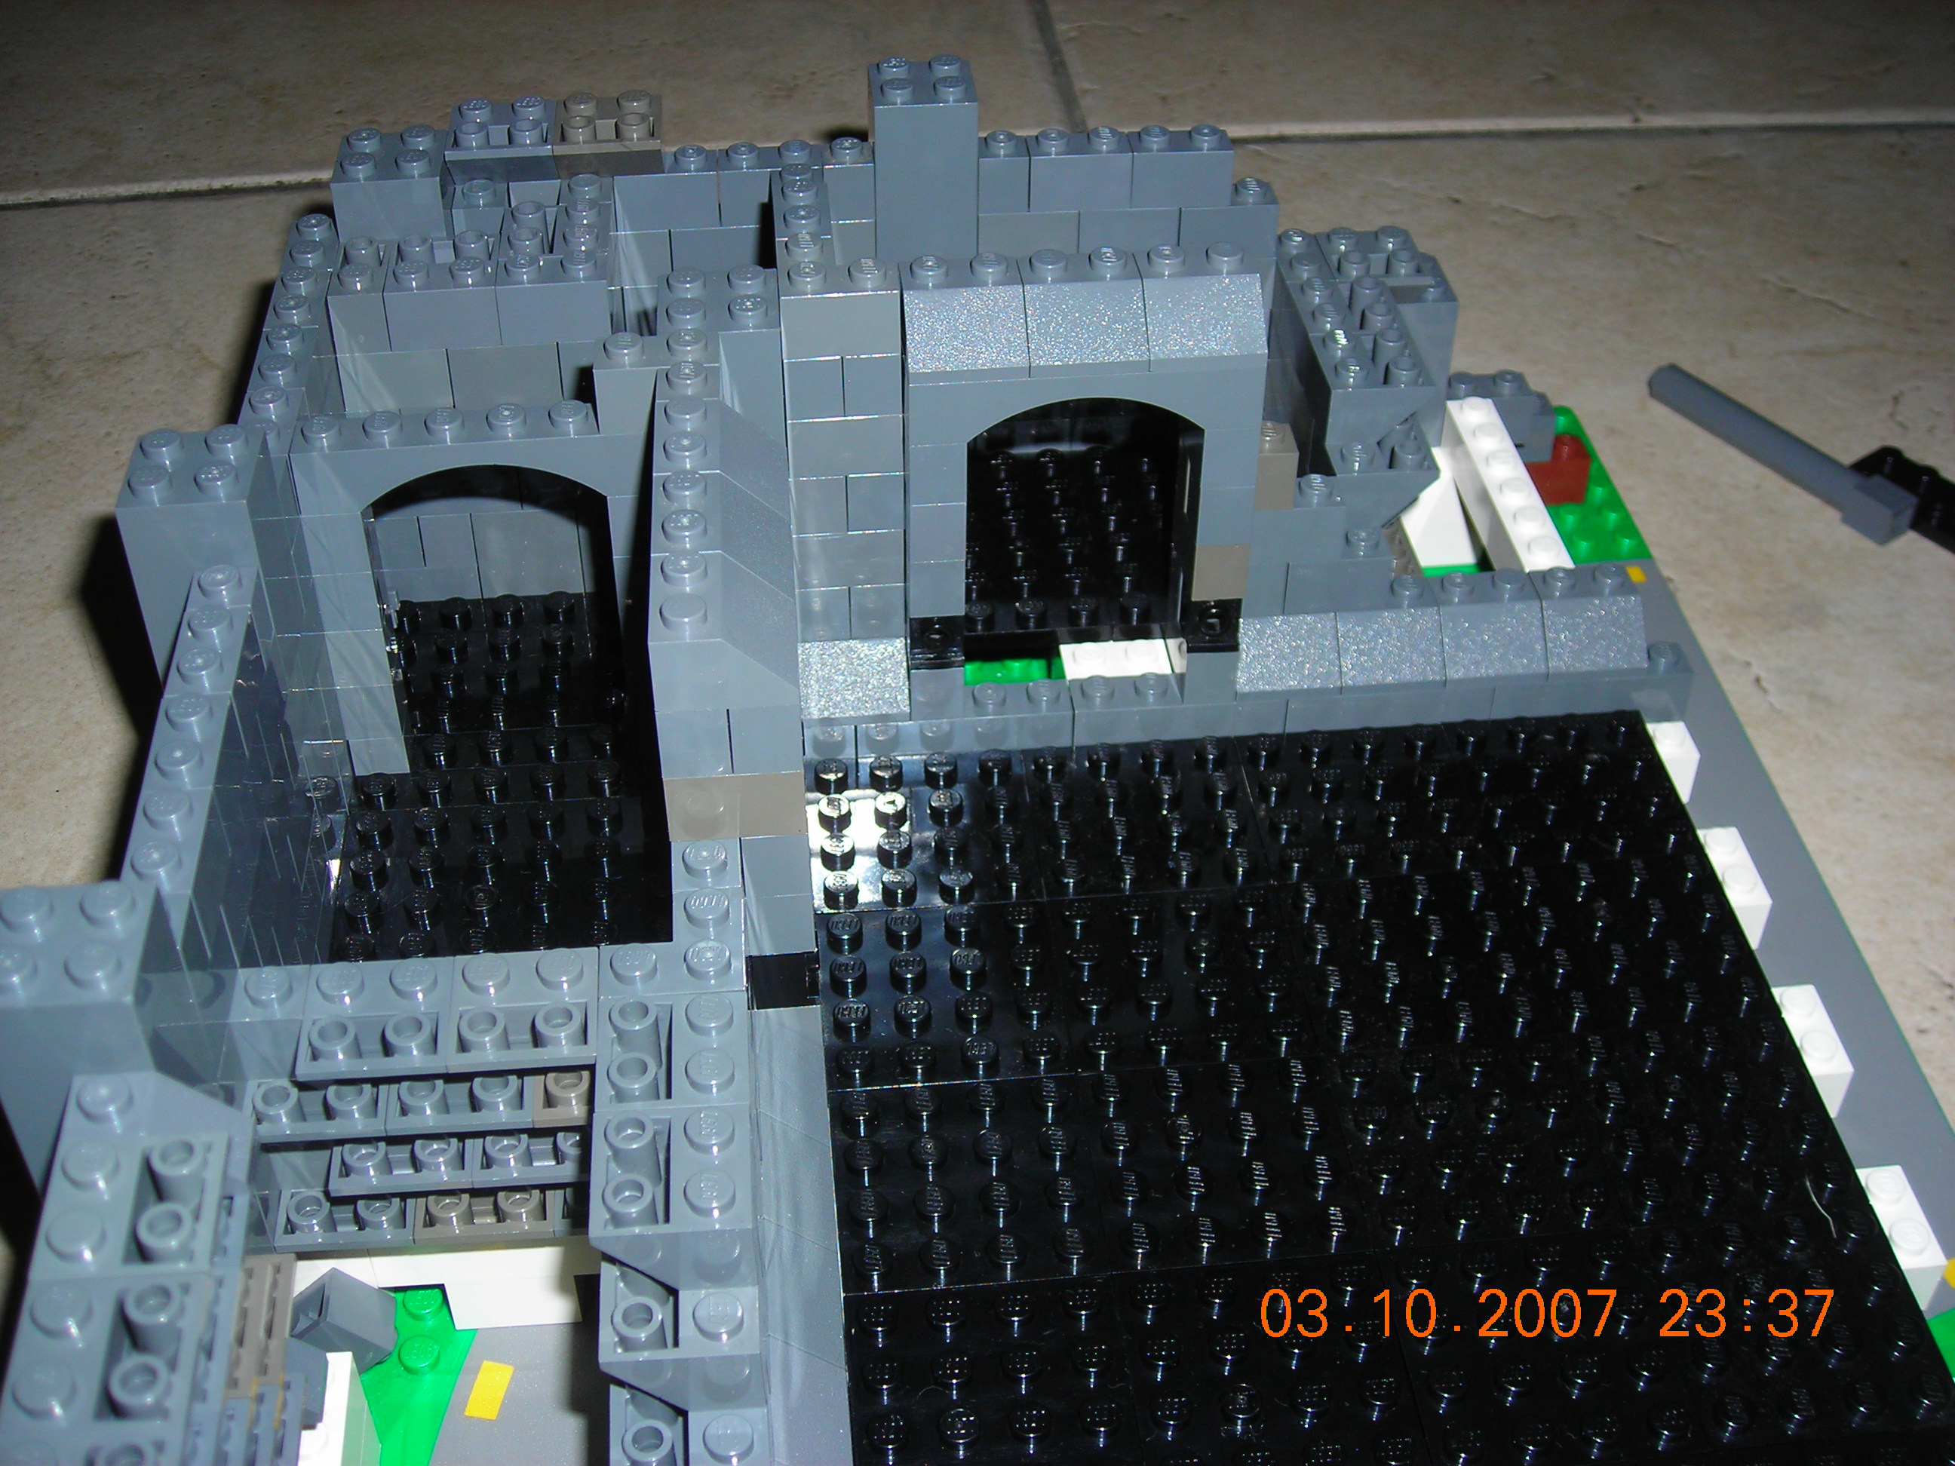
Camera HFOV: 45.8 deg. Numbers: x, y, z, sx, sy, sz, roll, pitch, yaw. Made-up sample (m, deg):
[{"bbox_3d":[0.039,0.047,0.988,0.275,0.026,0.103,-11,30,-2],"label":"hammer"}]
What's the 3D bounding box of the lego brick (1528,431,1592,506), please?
[{"bbox_3d":[0.102,-0.047,0.416,0.016,0.011,0.008,-3,40,-5],"label":"lego brick"}]

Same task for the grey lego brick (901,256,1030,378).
[{"bbox_3d":[-0.002,-0.055,0.305,0.016,0.011,0.016,-4,41,-4],"label":"grey lego brick"}]

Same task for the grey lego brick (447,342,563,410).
[{"bbox_3d":[-0.068,-0.054,0.334,0.016,0.010,0.008,-4,41,-4],"label":"grey lego brick"}]

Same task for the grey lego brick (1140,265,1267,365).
[{"bbox_3d":[0.030,-0.057,0.306,0.016,0.011,0.016,-4,41,-4],"label":"grey lego brick"}]

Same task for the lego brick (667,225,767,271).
[{"bbox_3d":[-0.039,-0.077,0.361,0.016,0.011,0.008,-3,40,-5],"label":"lego brick"}]

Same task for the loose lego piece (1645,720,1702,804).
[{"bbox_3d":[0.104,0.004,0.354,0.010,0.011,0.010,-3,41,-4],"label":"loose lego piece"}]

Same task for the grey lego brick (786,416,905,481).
[{"bbox_3d":[-0.018,-0.042,0.318,0.016,0.011,0.009,-4,41,-4],"label":"grey lego brick"}]

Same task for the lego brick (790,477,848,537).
[{"bbox_3d":[-0.022,-0.035,0.326,0.008,0.010,0.008,-4,41,-4],"label":"lego brick"}]

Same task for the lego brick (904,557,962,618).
[{"bbox_3d":[-0.006,-0.024,0.326,0.008,0.011,0.009,-4,41,-4],"label":"lego brick"}]

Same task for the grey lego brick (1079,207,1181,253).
[{"bbox_3d":[0.024,-0.081,0.367,0.016,0.011,0.008,-3,40,-5],"label":"grey lego brick"}]

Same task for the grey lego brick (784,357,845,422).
[{"bbox_3d":[-0.022,-0.049,0.313,0.008,0.010,0.008,-4,41,-4],"label":"grey lego brick"}]

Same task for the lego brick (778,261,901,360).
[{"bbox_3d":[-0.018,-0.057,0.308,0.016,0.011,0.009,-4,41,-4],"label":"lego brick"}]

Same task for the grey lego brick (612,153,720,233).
[{"bbox_3d":[-0.047,-0.083,0.352,0.016,0.011,0.008,-4,41,-4],"label":"grey lego brick"}]

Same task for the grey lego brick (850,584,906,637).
[{"bbox_3d":[-0.015,-0.021,0.338,0.008,0.011,0.009,-4,41,-4],"label":"grey lego brick"}]

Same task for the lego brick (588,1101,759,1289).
[{"bbox_3d":[-0.030,0.046,0.230,0.016,0.011,0.016,-3,40,-5],"label":"lego brick"}]

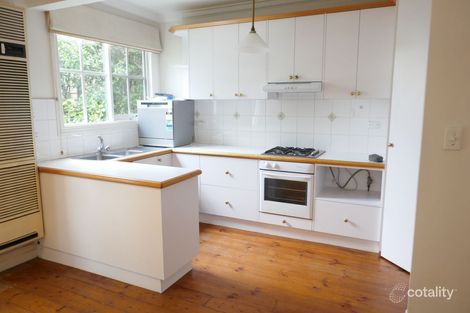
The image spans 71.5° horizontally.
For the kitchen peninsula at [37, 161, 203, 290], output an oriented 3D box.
[{"bbox_3d":[-1.082,0.541,2.860,1.523,0.900,0.545,4,9,24],"label":"kitchen peninsula"}]

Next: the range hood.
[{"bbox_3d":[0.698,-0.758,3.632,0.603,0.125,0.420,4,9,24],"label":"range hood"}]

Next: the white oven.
[{"bbox_3d":[0.647,0.318,3.690,0.592,0.585,0.570,4,9,24],"label":"white oven"}]

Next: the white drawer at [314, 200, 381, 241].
[{"bbox_3d":[1.211,0.605,3.461,0.630,0.340,0.500,4,8,25],"label":"white drawer"}]

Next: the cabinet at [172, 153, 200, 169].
[{"bbox_3d":[-0.473,0.328,4.239,0.405,0.790,0.580,4,9,24],"label":"cabinet"}]

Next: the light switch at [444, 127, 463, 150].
[{"bbox_3d":[1.159,-0.095,1.735,0.075,0.116,0.018,4,9,24],"label":"light switch"}]

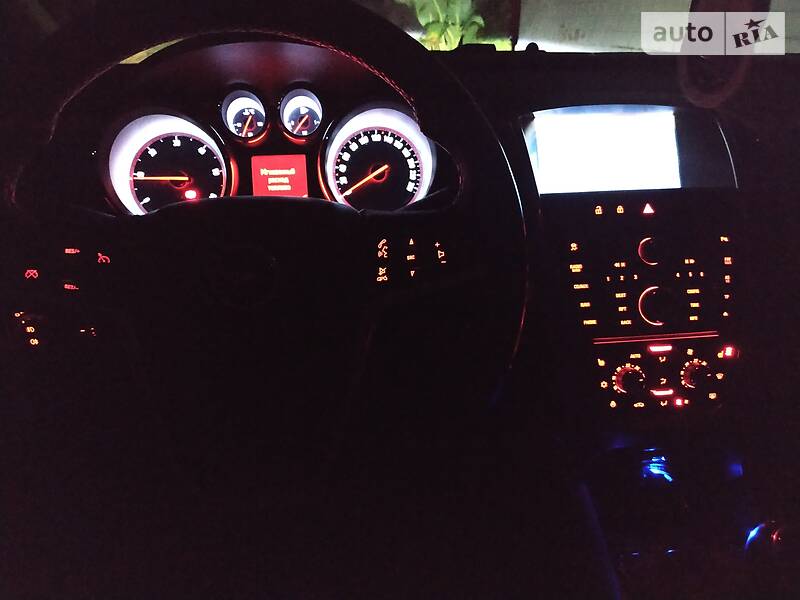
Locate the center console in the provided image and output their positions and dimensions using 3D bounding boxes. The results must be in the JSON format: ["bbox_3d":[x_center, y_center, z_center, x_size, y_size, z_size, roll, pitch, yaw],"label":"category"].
[{"bbox_3d":[0.257,0.000,0.590,0.180,0.224,0.040,-3,-6,-3],"label":"center console"}]

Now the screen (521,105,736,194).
[{"bbox_3d":[0.250,-0.164,0.605,0.205,0.090,0.040,-3,-3,-3],"label":"screen"}]

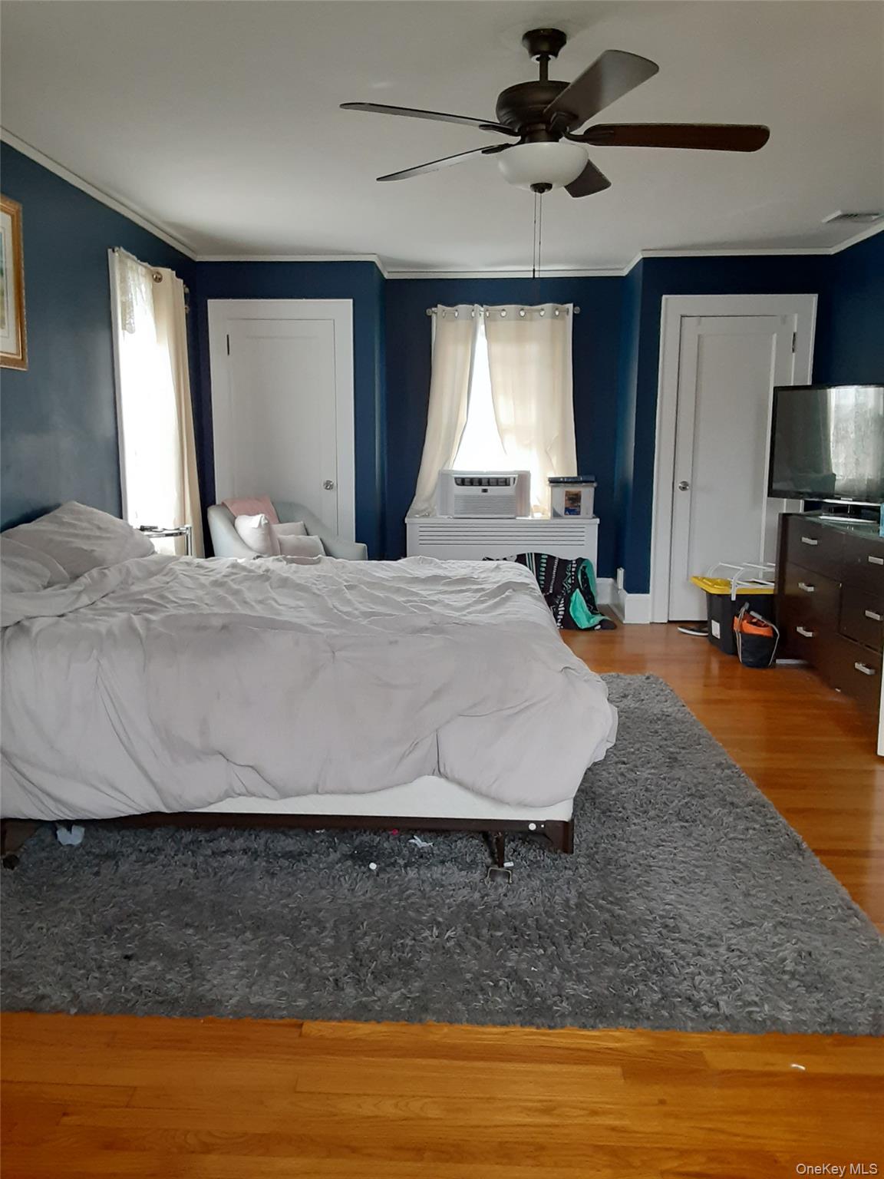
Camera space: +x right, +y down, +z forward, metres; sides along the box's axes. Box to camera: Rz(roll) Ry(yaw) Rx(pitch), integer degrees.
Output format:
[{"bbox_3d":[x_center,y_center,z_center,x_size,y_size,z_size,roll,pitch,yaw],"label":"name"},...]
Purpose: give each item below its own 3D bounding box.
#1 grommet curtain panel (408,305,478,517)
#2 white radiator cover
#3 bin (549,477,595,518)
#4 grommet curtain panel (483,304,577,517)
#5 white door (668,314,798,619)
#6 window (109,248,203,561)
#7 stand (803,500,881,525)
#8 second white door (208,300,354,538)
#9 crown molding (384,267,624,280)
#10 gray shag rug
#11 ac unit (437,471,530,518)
[{"bbox_3d":[0.005,-1.296,6.714,0.511,1.522,0.160,0,9,2],"label":"grommet curtain panel"},{"bbox_3d":[0.438,-0.196,6.817,1.387,0.685,0.340,0,9,2],"label":"white radiator cover"},{"bbox_3d":[0.940,-0.681,6.739,0.330,0.302,0.275,0,9,2],"label":"bin"},{"bbox_3d":[0.650,-1.295,6.698,0.699,1.527,0.140,0,9,2],"label":"grommet curtain panel"},{"bbox_3d":[1.929,-0.779,6.157,0.740,2.030,0.050,0,9,2],"label":"white door"},{"bbox_3d":[-1.576,-0.780,5.307,0.145,2.070,1.110,0,9,2],"label":"window"},{"bbox_3d":[2.161,-0.410,4.783,0.240,0.125,0.430,-6,11,-32],"label":"stand"},{"bbox_3d":[-1.072,-0.851,6.254,0.965,2.160,0.080,0,9,2],"label":"second white door"},{"bbox_3d":[0.441,-2.277,6.620,1.720,0.065,0.060,0,9,2],"label":"crown molding"},{"bbox_3d":[-0.082,0.690,3.434,2.400,0.040,2.930,0,9,1],"label":"gray shag rug"},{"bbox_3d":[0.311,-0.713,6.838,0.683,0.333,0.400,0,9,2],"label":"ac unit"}]

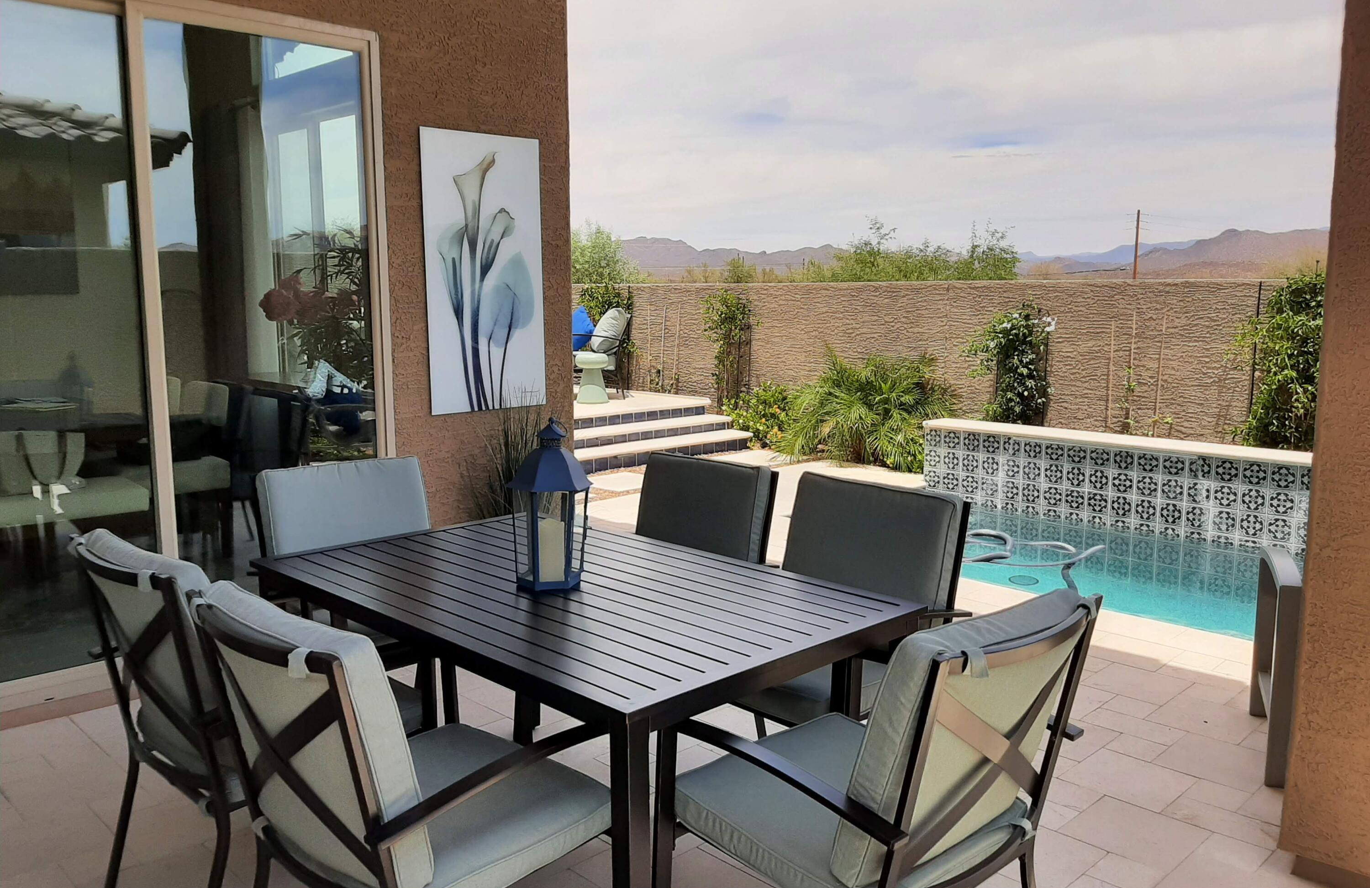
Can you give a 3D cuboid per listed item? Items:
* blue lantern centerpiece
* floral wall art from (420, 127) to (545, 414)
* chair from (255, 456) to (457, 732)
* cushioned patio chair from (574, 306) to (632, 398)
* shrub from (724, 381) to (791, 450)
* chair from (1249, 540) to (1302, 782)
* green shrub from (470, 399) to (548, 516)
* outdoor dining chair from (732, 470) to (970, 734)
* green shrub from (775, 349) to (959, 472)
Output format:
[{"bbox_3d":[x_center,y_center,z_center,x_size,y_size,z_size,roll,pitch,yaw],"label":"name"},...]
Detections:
[{"bbox_3d":[-0.350,0.149,2.637,0.210,0.430,0.210,-2,8,-8],"label":"blue lantern centerpiece"},{"bbox_3d":[-0.898,-0.771,4.661,0.605,1.225,0.030,-7,10,-41],"label":"floral wall art"},{"bbox_3d":[-0.936,0.549,3.237,0.600,0.930,0.640,-7,10,-39],"label":"chair"},{"bbox_3d":[-0.978,-0.913,10.578,0.800,0.910,0.700,-1,8,-7],"label":"cushioned patio chair"},{"bbox_3d":[0.752,-0.291,10.550,0.750,0.720,0.700,-1,8,0],"label":"shrub"},{"bbox_3d":[2.168,0.595,3.098,0.720,0.820,0.720,3,8,25],"label":"chair"},{"bbox_3d":[-0.732,0.307,4.541,0.440,1.060,0.420,-7,10,-41],"label":"green shrub"},{"bbox_3d":[0.349,0.602,2.755,0.640,0.930,0.600,-7,10,-41],"label":"outdoor dining chair"},{"bbox_3d":[1.664,-0.303,9.550,1.600,1.100,1.400,-1,8,0],"label":"green shrub"}]

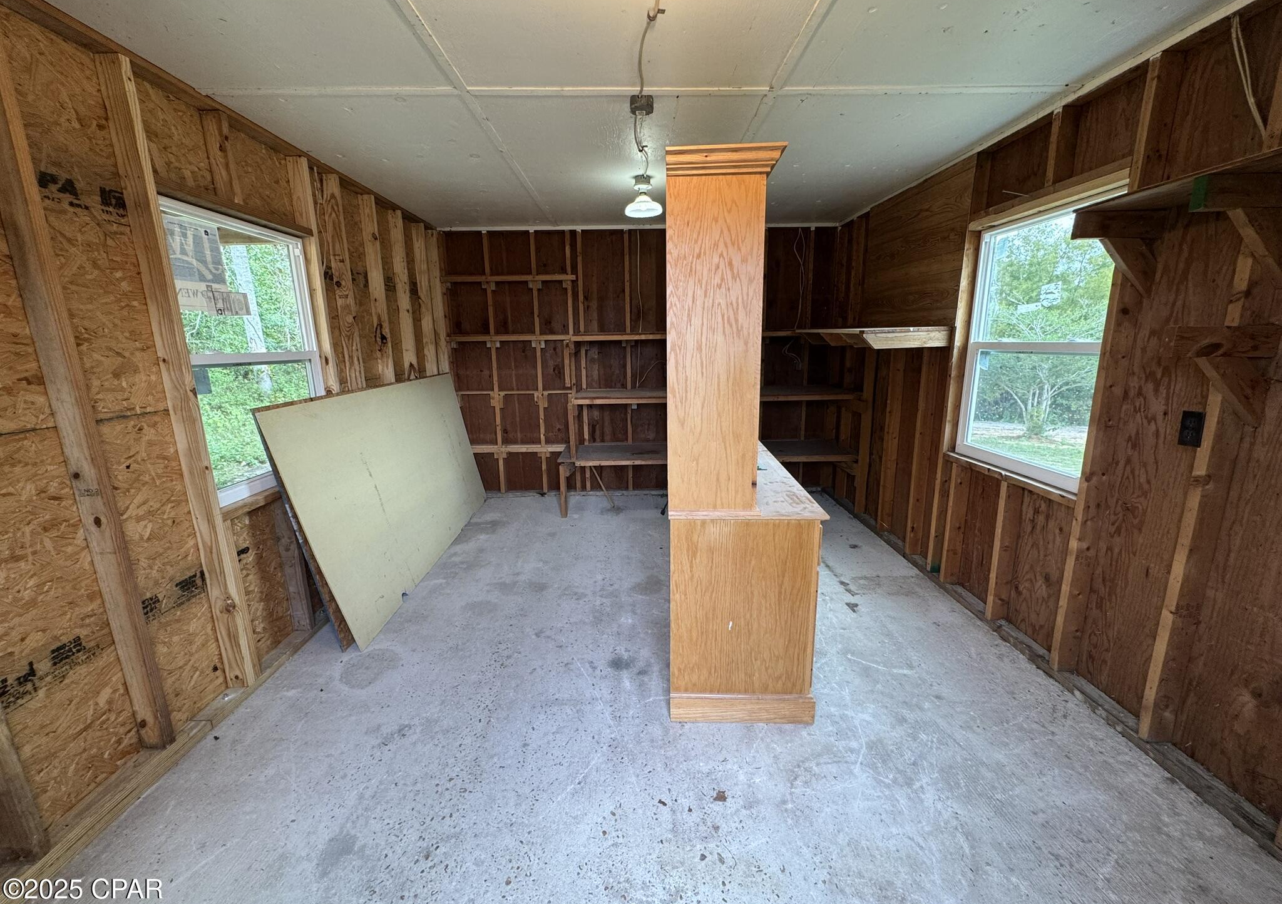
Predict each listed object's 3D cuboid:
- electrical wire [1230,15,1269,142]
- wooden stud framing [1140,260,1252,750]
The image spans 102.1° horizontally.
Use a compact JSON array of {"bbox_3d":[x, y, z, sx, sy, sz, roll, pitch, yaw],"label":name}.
[{"bbox_3d":[1.778,-1.098,1.516,0.045,0.390,0.140,-1,12,-1],"label":"electrical wire"},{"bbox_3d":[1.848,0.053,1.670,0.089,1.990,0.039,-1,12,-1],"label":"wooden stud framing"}]

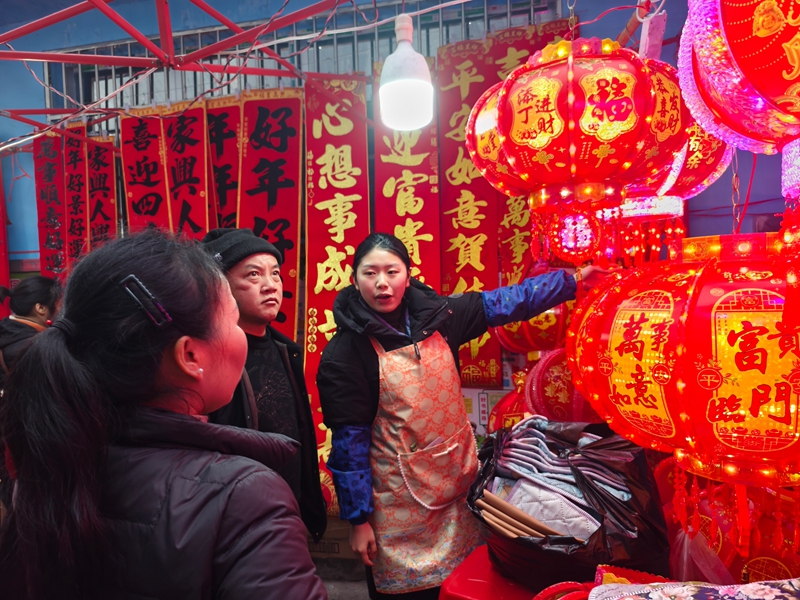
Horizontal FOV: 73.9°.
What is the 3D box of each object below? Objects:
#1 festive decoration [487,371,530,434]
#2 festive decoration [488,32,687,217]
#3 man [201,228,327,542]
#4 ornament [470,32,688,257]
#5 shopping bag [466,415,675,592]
[{"bbox_3d":[0.405,0.375,1.800,0.230,0.280,0.200,0,2,18],"label":"festive decoration"},{"bbox_3d":[0.390,-0.385,1.220,0.455,0.350,0.455,-1,2,0],"label":"festive decoration"},{"bbox_3d":[-0.430,0.655,1.460,0.330,1.690,0.520,1,3,40],"label":"man"},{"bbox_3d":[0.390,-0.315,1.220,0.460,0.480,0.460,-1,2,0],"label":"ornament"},{"bbox_3d":[0.355,0.410,1.130,0.390,0.270,0.310,0,2,23],"label":"shopping bag"}]

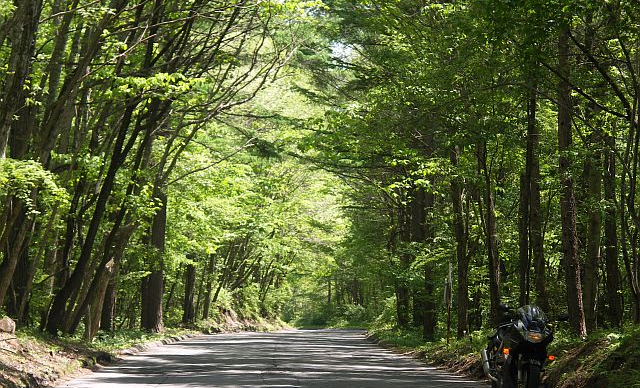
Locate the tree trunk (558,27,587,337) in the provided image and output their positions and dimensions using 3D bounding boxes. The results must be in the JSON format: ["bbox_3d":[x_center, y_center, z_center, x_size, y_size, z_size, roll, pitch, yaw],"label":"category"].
[{"bbox_3d":[3.959,-0.197,37.621,0.250,4.917,0.250,-2,-3,0],"label":"tree trunk"}]

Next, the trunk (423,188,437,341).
[{"bbox_3d":[3.357,2.158,73.115,0.310,4.659,0.310,1,-3,0],"label":"trunk"}]

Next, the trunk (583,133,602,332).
[{"bbox_3d":[4.941,0.692,43.089,0.240,3.617,0.240,2,-3,0],"label":"trunk"}]

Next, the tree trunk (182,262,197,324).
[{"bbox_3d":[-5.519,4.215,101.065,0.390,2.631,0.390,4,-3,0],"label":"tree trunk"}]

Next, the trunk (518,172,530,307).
[{"bbox_3d":[3.955,1.012,46.070,0.190,2.859,0.190,0,-3,0],"label":"trunk"}]

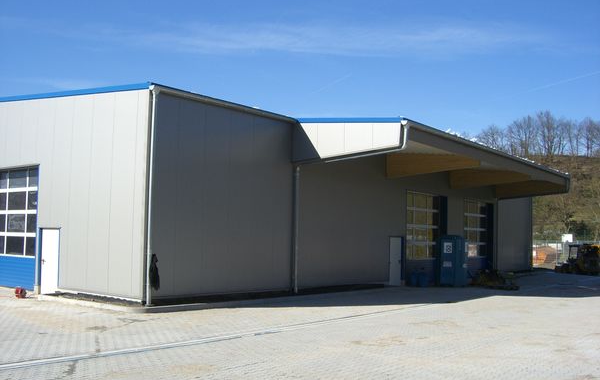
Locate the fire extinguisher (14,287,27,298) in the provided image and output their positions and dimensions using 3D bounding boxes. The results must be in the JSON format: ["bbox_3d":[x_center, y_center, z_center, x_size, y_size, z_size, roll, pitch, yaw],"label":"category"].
[{"bbox_3d":[-7.969,2.943,18.800,0.300,0.310,0.300,-3,-6,41],"label":"fire extinguisher"}]

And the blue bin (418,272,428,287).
[{"bbox_3d":[5.156,3.737,27.500,0.410,0.670,0.410,-3,-6,38],"label":"blue bin"}]

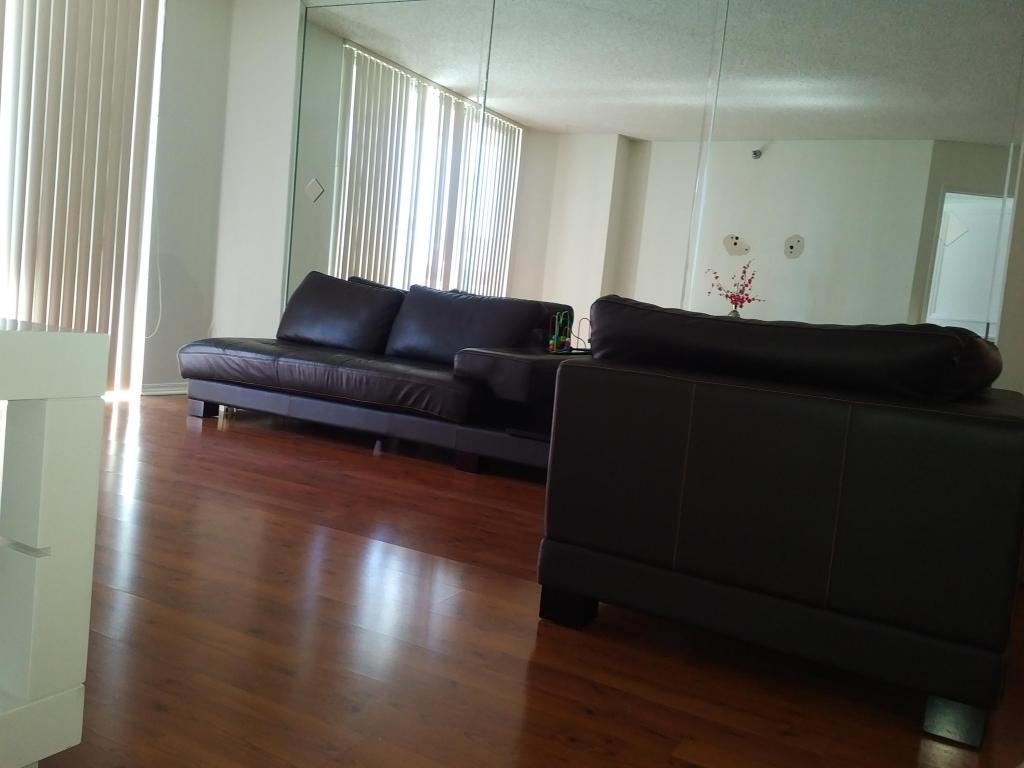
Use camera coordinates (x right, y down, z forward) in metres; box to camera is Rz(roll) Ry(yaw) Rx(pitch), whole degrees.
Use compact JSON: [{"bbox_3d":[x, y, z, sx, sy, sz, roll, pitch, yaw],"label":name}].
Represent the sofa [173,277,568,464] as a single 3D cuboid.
[{"bbox_3d":[-0.660,-0.139,4.402,2.439,0.884,0.945,8,5,30],"label":"sofa"}]

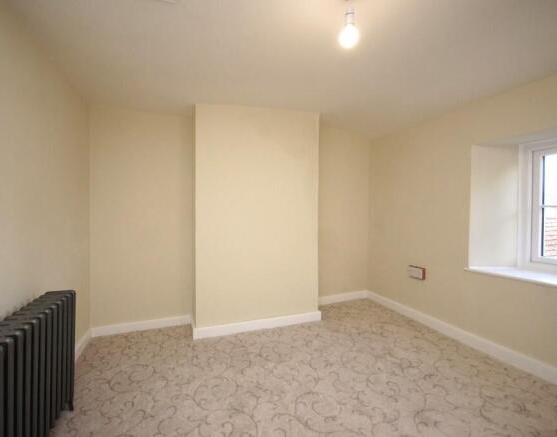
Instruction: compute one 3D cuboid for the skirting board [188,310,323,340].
[{"bbox_3d":[-0.154,1.052,2.725,1.310,0.096,0.026,0,0,-21],"label":"skirting board"}]

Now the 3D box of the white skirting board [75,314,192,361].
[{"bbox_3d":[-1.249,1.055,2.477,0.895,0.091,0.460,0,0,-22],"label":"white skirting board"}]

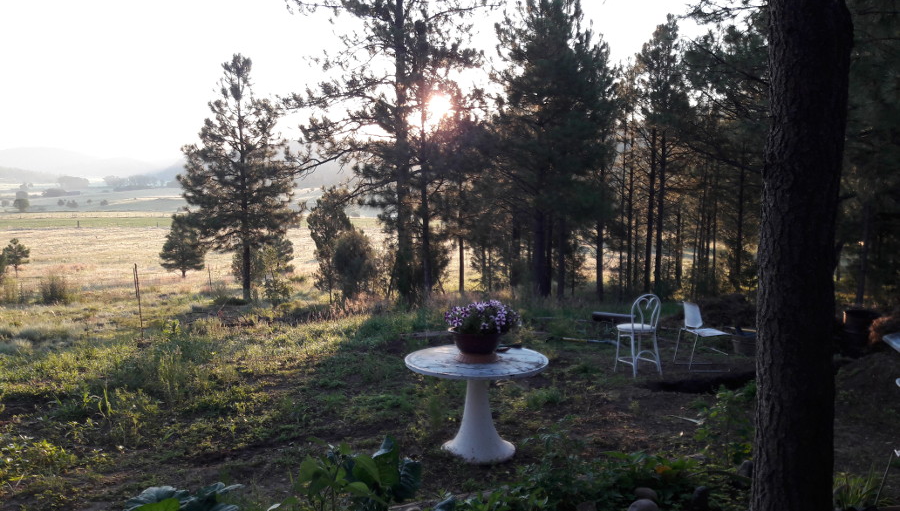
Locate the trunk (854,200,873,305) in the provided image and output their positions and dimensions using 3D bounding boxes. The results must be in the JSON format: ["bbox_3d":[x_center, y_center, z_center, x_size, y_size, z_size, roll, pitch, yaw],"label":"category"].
[{"bbox_3d":[8.804,-0.064,15.500,0.190,2.200,0.190,4,4,0],"label":"trunk"}]

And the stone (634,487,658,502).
[{"bbox_3d":[1.223,1.509,4.529,0.155,0.130,0.132,0,5,0],"label":"stone"}]

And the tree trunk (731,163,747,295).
[{"bbox_3d":[7.344,-0.712,18.500,0.200,3.300,0.200,0,4,0],"label":"tree trunk"}]

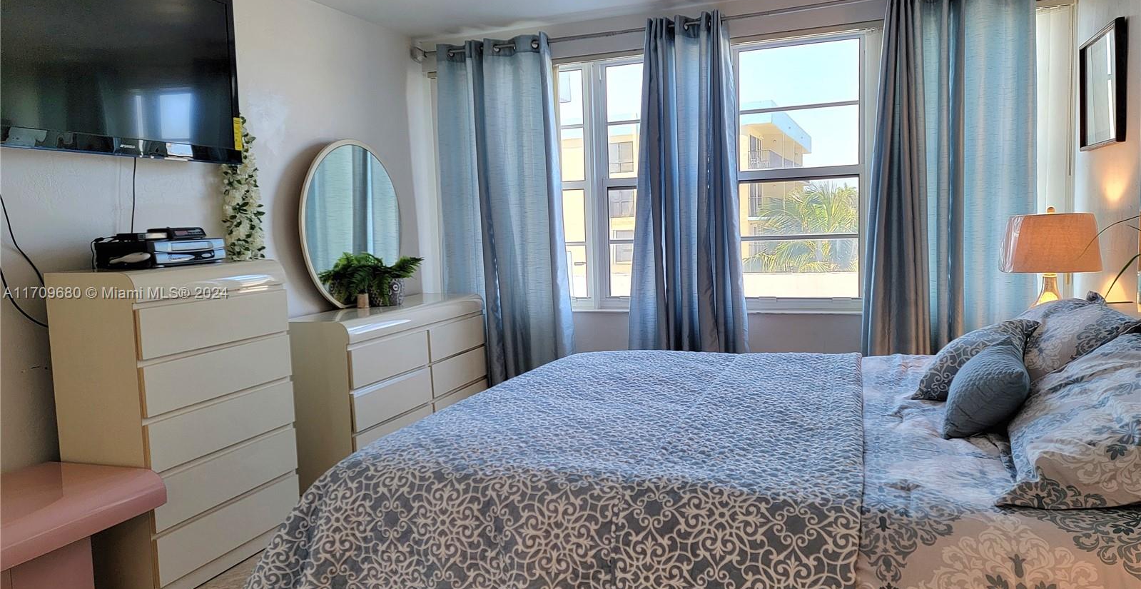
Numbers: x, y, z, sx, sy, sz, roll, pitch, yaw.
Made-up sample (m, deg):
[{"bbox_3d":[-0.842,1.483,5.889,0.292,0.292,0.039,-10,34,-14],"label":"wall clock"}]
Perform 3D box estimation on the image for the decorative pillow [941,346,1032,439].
[{"bbox_3d":[1.198,0.274,2.281,0.300,0.150,0.330,-47,-17,25],"label":"decorative pillow"}]

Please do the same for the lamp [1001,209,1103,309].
[{"bbox_3d":[1.907,-0.046,3.159,0.320,0.600,0.320,0,6,21],"label":"lamp"}]

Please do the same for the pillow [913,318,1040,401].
[{"bbox_3d":[1.364,0.206,2.684,0.420,0.160,0.410,-42,-15,26],"label":"pillow"}]

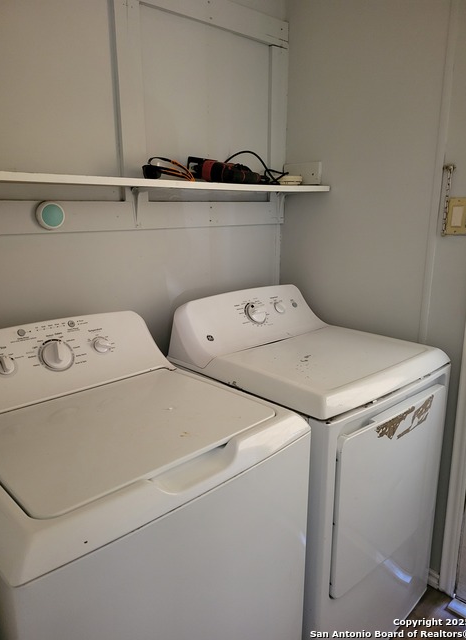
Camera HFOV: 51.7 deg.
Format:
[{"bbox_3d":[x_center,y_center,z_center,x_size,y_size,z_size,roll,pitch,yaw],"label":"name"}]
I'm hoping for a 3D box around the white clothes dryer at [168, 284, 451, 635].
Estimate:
[{"bbox_3d":[0.251,0.473,1.706,0.670,1.079,0.685,-12,17,-40],"label":"white clothes dryer"}]

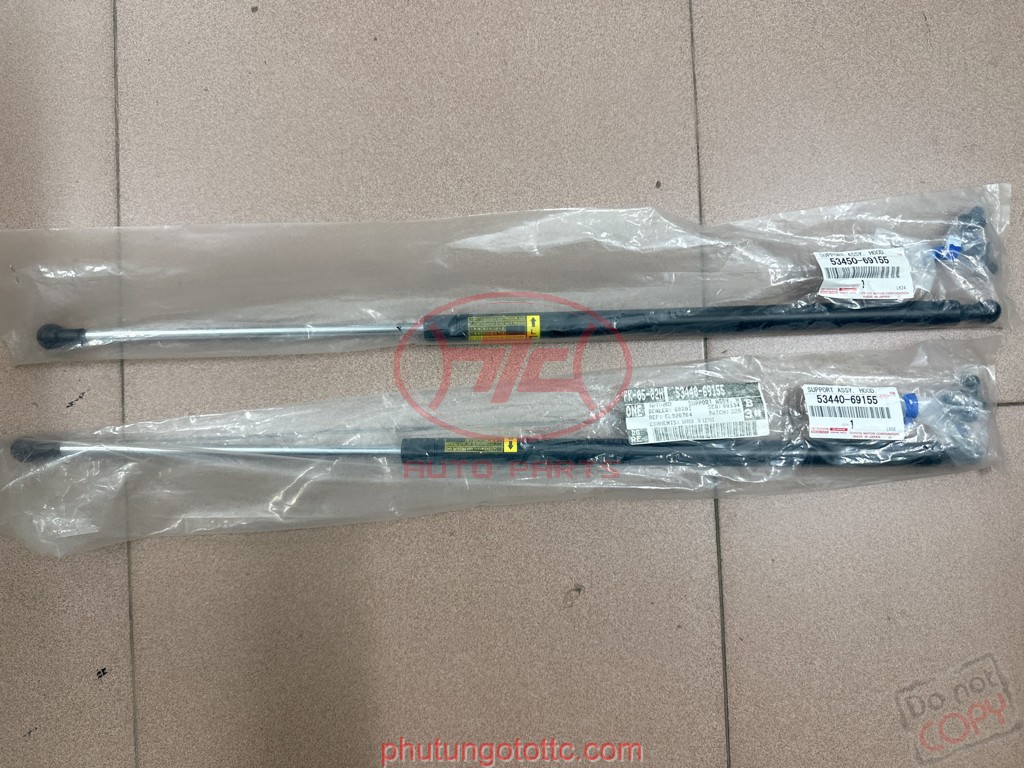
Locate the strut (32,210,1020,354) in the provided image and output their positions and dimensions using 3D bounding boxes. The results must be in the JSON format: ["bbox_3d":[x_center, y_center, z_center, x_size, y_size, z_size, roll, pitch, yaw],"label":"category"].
[{"bbox_3d":[0.007,-0.068,0.474,0.650,0.030,0.083,-2,89,-1],"label":"strut"}]

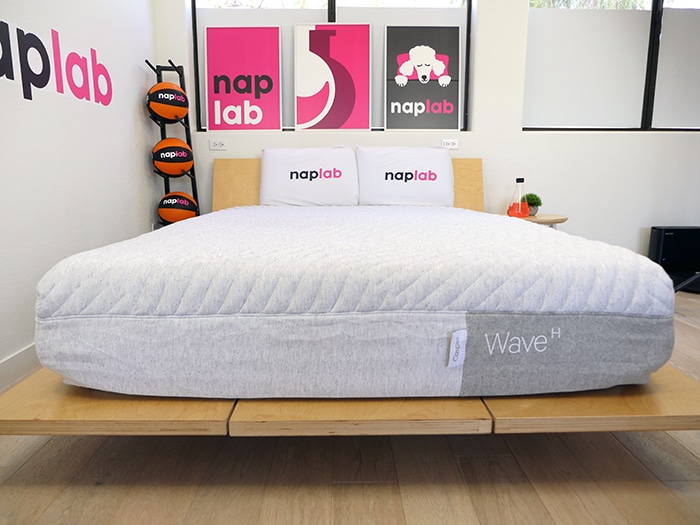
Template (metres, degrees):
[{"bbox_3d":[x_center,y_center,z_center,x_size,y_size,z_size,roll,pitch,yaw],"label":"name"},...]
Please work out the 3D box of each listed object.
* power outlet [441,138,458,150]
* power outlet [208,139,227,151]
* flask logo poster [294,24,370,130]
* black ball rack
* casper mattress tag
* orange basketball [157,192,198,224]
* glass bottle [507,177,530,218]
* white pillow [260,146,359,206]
[{"bbox_3d":[0.670,-0.785,3.241,0.115,0.070,0.008,0,10,-1],"label":"power outlet"},{"bbox_3d":[-0.871,-0.775,3.217,0.115,0.070,0.008,0,10,-1],"label":"power outlet"},{"bbox_3d":[-0.114,-1.220,3.215,0.507,0.690,0.025,0,5,-1],"label":"flask logo poster"},{"bbox_3d":[-1.092,-0.491,3.094,0.280,1.450,0.320,0,10,-1],"label":"black ball rack"},{"bbox_3d":[0.246,0.197,1.101,0.034,0.087,0.006,-2,10,-13],"label":"casper mattress tag"},{"bbox_3d":[-1.097,-0.327,3.102,0.240,0.240,0.240,0,10,-1],"label":"orange basketball"},{"bbox_3d":[1.031,-0.392,2.944,0.136,0.237,0.136,0,10,-1],"label":"glass bottle"},{"bbox_3d":[-0.253,-0.530,2.979,0.590,0.390,0.150,0,-8,-1],"label":"white pillow"}]

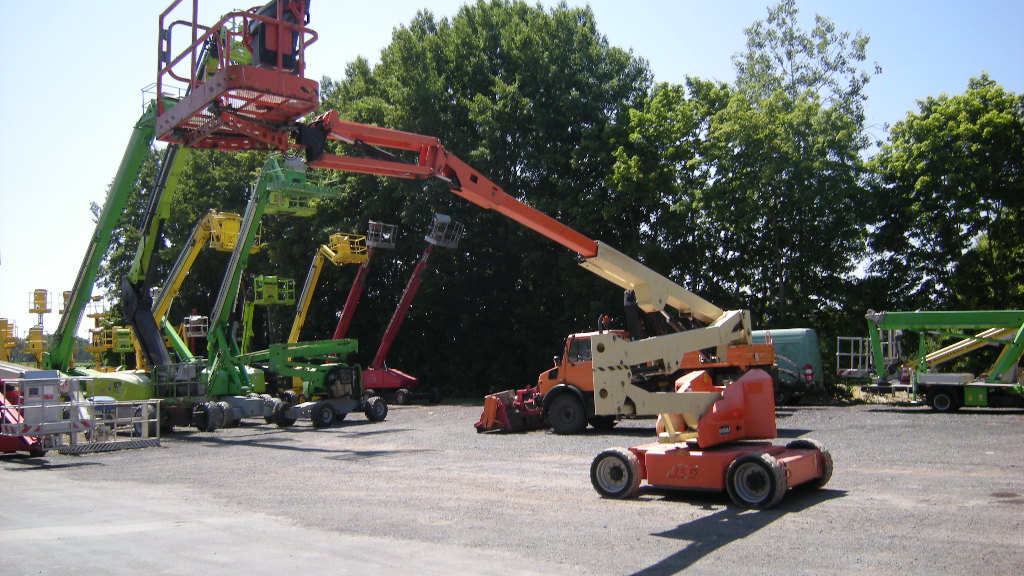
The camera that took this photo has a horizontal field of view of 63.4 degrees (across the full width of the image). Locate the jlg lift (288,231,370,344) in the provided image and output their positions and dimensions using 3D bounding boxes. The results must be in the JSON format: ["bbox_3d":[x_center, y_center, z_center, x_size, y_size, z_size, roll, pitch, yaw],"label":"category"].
[{"bbox_3d":[-7.439,1.567,33.513,3.200,6.900,2.200,-3,-6,25],"label":"jlg lift"}]

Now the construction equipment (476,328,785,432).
[{"bbox_3d":[2.834,2.254,21.780,7.100,3.000,2.500,-4,-6,29],"label":"construction equipment"}]

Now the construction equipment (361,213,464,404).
[{"bbox_3d":[-4.414,1.010,36.575,4.300,8.500,2.600,-3,-6,25],"label":"construction equipment"}]

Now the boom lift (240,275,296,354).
[{"bbox_3d":[-9.814,2.350,33.442,2.400,5.400,1.900,-3,-6,25],"label":"boom lift"}]

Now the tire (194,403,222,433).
[{"bbox_3d":[-8.228,3.572,22.374,0.350,0.820,0.820,-3,-6,22],"label":"tire"}]

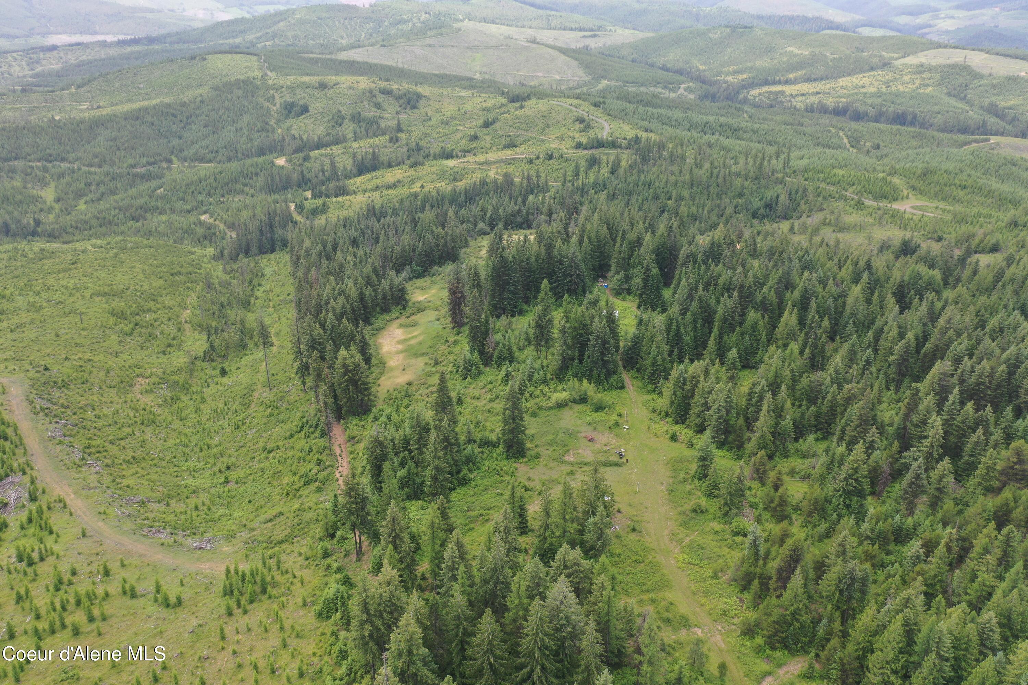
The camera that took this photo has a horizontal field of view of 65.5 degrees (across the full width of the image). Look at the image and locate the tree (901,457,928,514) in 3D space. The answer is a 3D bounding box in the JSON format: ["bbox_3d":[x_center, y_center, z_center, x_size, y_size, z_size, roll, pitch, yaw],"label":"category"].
[{"bbox_3d":[98.920,35.350,196.400,5.960,16.770,5.960,0,24,0],"label":"tree"}]

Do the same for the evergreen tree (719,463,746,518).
[{"bbox_3d":[52.760,35.370,191.270,6.220,14.990,6.220,0,24,0],"label":"evergreen tree"}]

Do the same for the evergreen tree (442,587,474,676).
[{"bbox_3d":[-10.290,52.940,146.370,5.810,20.270,5.810,0,24,0],"label":"evergreen tree"}]

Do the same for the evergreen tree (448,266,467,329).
[{"bbox_3d":[-20.920,-16.570,292.910,7.120,25.220,7.120,0,24,0],"label":"evergreen tree"}]

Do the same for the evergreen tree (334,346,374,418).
[{"bbox_3d":[-47.970,11.580,238.160,11.640,23.400,11.640,0,24,0],"label":"evergreen tree"}]

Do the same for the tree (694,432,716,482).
[{"bbox_3d":[49.500,29.200,205.280,5.490,14.600,5.490,0,24,0],"label":"tree"}]

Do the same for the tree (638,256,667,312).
[{"bbox_3d":[54.020,-23.020,309.910,10.870,22.870,10.870,0,24,0],"label":"tree"}]

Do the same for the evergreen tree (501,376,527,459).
[{"bbox_3d":[-0.110,20.040,213.150,6.950,24.740,6.950,0,24,0],"label":"evergreen tree"}]

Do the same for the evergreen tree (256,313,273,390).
[{"bbox_3d":[-81.160,3.290,260.390,5.280,28.040,5.280,0,24,0],"label":"evergreen tree"}]

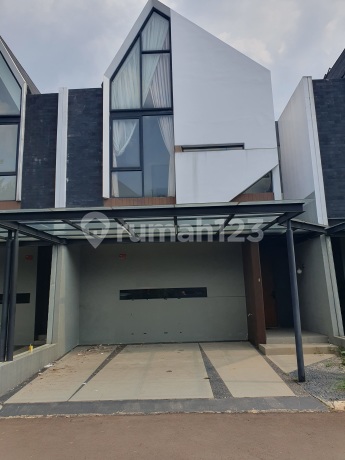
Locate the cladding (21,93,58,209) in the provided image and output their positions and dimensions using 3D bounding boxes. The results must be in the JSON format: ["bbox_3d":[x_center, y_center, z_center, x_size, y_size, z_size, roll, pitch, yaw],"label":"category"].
[{"bbox_3d":[-3.217,-1.820,8.524,0.813,3.183,0.198,-2,-9,1],"label":"cladding"}]

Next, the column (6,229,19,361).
[{"bbox_3d":[-2.826,1.128,6.143,0.116,2.292,0.116,-2,-9,1],"label":"column"}]

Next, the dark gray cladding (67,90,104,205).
[{"bbox_3d":[-2.107,-1.903,8.507,0.907,3.296,0.198,-2,-9,1],"label":"dark gray cladding"}]

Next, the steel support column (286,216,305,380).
[{"bbox_3d":[2.086,1.145,5.856,0.116,2.690,0.116,-2,-9,1],"label":"steel support column"}]

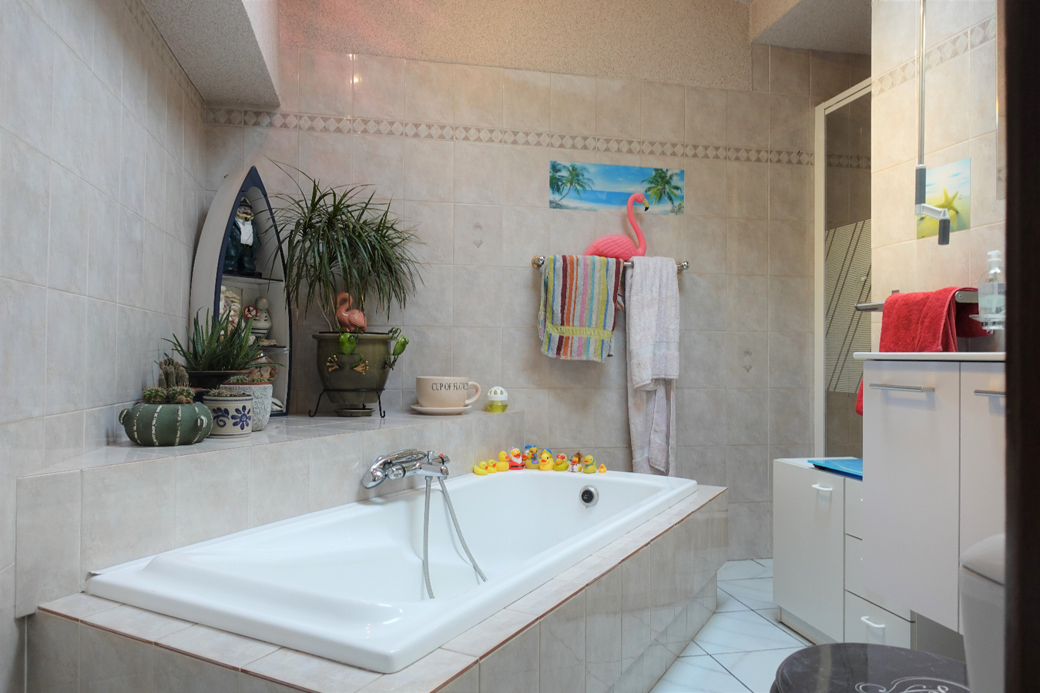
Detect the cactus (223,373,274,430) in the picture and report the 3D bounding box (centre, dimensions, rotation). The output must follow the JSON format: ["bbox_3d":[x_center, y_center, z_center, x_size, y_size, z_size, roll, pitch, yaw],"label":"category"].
[{"bbox_3d":[-0.827,0.167,2.112,0.158,0.170,0.158,1,-1,-21],"label":"cactus"}]

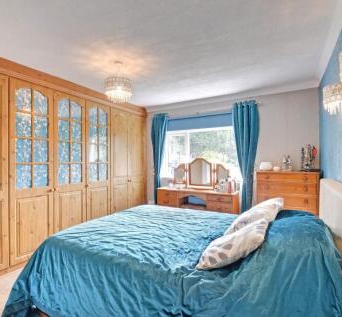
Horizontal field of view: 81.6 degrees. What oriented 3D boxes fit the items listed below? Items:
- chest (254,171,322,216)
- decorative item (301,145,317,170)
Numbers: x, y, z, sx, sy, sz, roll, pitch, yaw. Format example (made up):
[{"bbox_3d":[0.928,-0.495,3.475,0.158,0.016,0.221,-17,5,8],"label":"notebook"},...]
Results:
[{"bbox_3d":[1.643,0.728,2.820,0.725,1.095,0.430,-1,-1,31],"label":"chest"},{"bbox_3d":[1.874,0.001,2.688,0.180,0.350,0.140,-1,-1,31],"label":"decorative item"}]

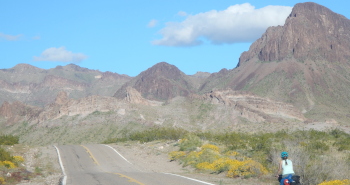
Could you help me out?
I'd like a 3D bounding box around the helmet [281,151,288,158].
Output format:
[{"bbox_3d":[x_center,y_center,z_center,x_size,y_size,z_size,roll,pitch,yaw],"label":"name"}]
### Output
[{"bbox_3d":[3.275,1.855,42.100,0.210,0.170,0.280,0,-2,-6],"label":"helmet"}]

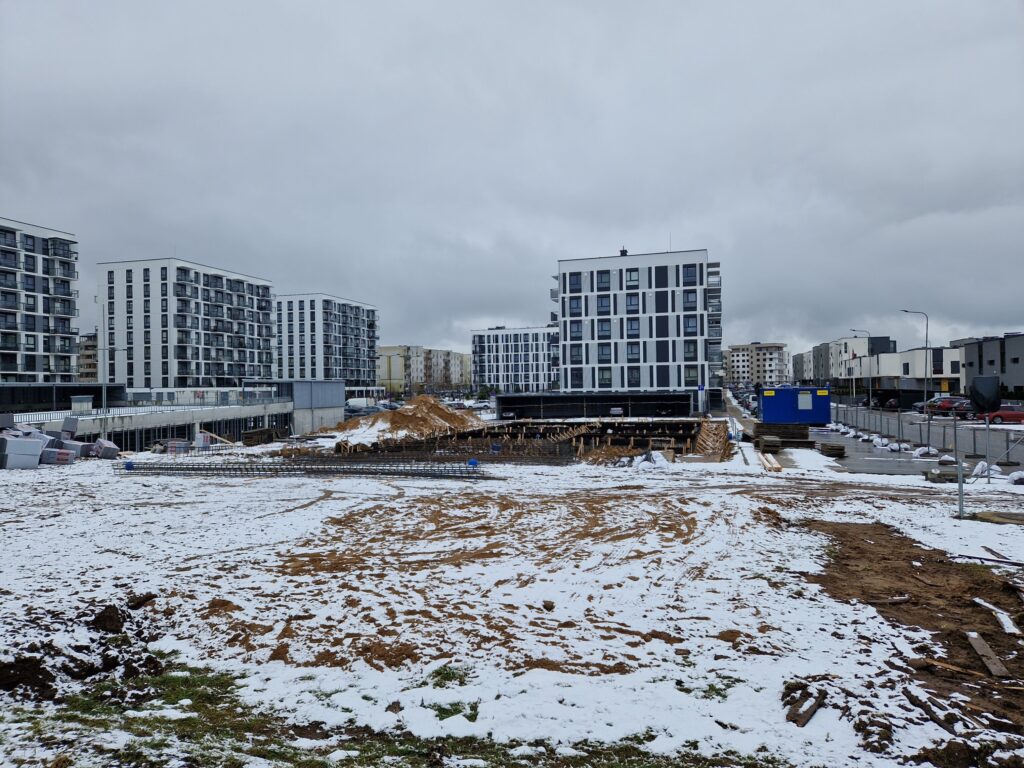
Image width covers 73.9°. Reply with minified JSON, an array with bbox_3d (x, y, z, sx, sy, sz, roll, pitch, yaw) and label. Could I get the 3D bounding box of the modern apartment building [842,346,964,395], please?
[{"bbox_3d":[56.483,-0.967,97.306,8.500,6.400,35.000,-1,-1,15],"label":"modern apartment building"}]

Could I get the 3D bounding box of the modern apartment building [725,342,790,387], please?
[{"bbox_3d":[129.723,-10.301,359.052,34.000,22.600,16.000,-1,0,21],"label":"modern apartment building"}]

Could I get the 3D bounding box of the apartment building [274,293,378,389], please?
[{"bbox_3d":[-54.663,-9.448,197.455,19.000,28.500,31.000,-1,0,16],"label":"apartment building"}]

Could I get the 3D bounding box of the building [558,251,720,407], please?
[{"bbox_3d":[18.993,-6.232,97.022,20.400,18.800,29.000,-1,-1,17],"label":"building"}]

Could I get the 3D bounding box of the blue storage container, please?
[{"bbox_3d":[21.637,1.656,52.244,4.800,2.640,2.400,-1,-1,17],"label":"blue storage container"}]

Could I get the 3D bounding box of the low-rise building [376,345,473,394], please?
[{"bbox_3d":[-33.038,-3.930,260.442,11.800,16.400,64.000,-1,0,15],"label":"low-rise building"}]

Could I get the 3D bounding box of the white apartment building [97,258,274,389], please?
[{"bbox_3d":[-68.142,-10.578,146.987,19.400,26.400,30.800,-1,-1,17],"label":"white apartment building"}]

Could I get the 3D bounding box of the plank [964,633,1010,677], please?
[{"bbox_3d":[3.409,1.922,4.896,0.105,0.030,0.880,-1,0,23],"label":"plank"}]

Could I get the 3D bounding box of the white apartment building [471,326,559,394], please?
[{"bbox_3d":[4.309,-6.698,214.319,29.000,19.800,19.000,-1,-1,17],"label":"white apartment building"}]

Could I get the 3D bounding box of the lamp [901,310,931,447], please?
[{"bbox_3d":[34.388,-1.557,58.296,2.200,9.300,0.250,-1,0,16],"label":"lamp"}]

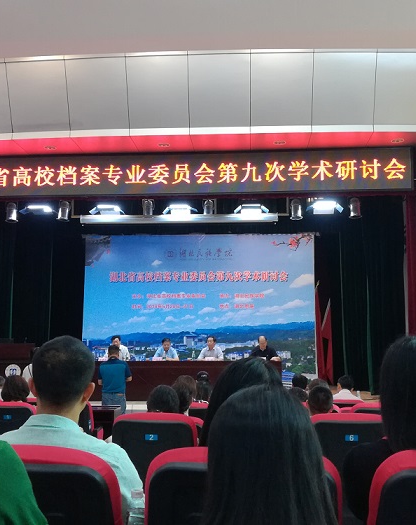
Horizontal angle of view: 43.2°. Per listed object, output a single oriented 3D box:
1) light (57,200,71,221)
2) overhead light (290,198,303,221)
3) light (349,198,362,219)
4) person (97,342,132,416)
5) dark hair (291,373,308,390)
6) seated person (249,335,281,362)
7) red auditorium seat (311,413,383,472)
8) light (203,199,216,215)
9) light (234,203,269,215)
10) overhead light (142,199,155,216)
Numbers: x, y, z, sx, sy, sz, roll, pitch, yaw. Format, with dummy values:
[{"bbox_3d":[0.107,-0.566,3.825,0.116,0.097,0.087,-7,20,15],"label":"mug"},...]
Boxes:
[{"bbox_3d":[-2.668,-0.939,9.740,0.260,0.400,0.270,-1,-7,3],"label":"light"},{"bbox_3d":[1.604,-0.958,9.500,0.220,0.400,0.220,0,-7,3],"label":"overhead light"},{"bbox_3d":[2.674,-0.976,9.500,0.250,0.390,0.260,0,-8,3],"label":"light"},{"bbox_3d":[-1.323,2.019,7.499,0.480,1.680,0.340,0,-7,3],"label":"person"},{"bbox_3d":[0.989,1.293,5.650,0.175,0.190,0.205,0,-6,1],"label":"dark hair"},{"bbox_3d":[1.101,2.046,10.177,0.580,1.215,0.720,0,-7,3],"label":"seated person"},{"bbox_3d":[0.841,1.377,3.220,0.560,0.970,0.640,0,-8,3],"label":"red auditorium seat"},{"bbox_3d":[0.027,-0.958,9.591,0.260,0.400,0.270,-1,-7,3],"label":"light"},{"bbox_3d":[0.798,-0.991,9.650,0.620,0.240,0.340,0,-8,3],"label":"light"},{"bbox_3d":[-1.103,-0.992,9.750,0.240,0.390,0.250,0,-8,3],"label":"overhead light"}]

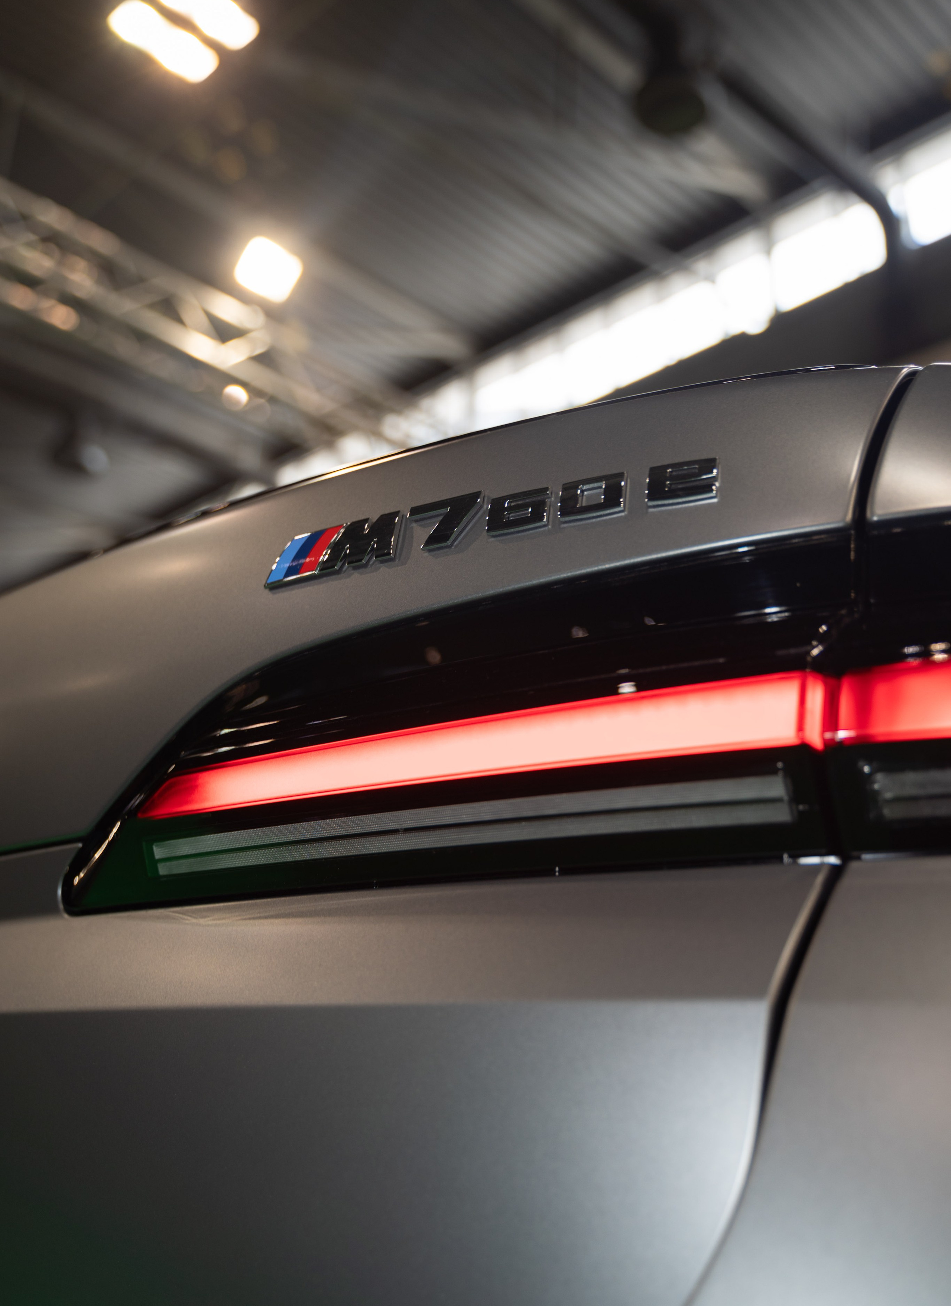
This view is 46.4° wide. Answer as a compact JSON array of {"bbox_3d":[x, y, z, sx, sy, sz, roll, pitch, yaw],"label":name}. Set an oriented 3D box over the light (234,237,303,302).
[{"bbox_3d":[-2.523,-4.679,13.500,0.580,0.180,0.620,8,-16,-44],"label":"light"}]

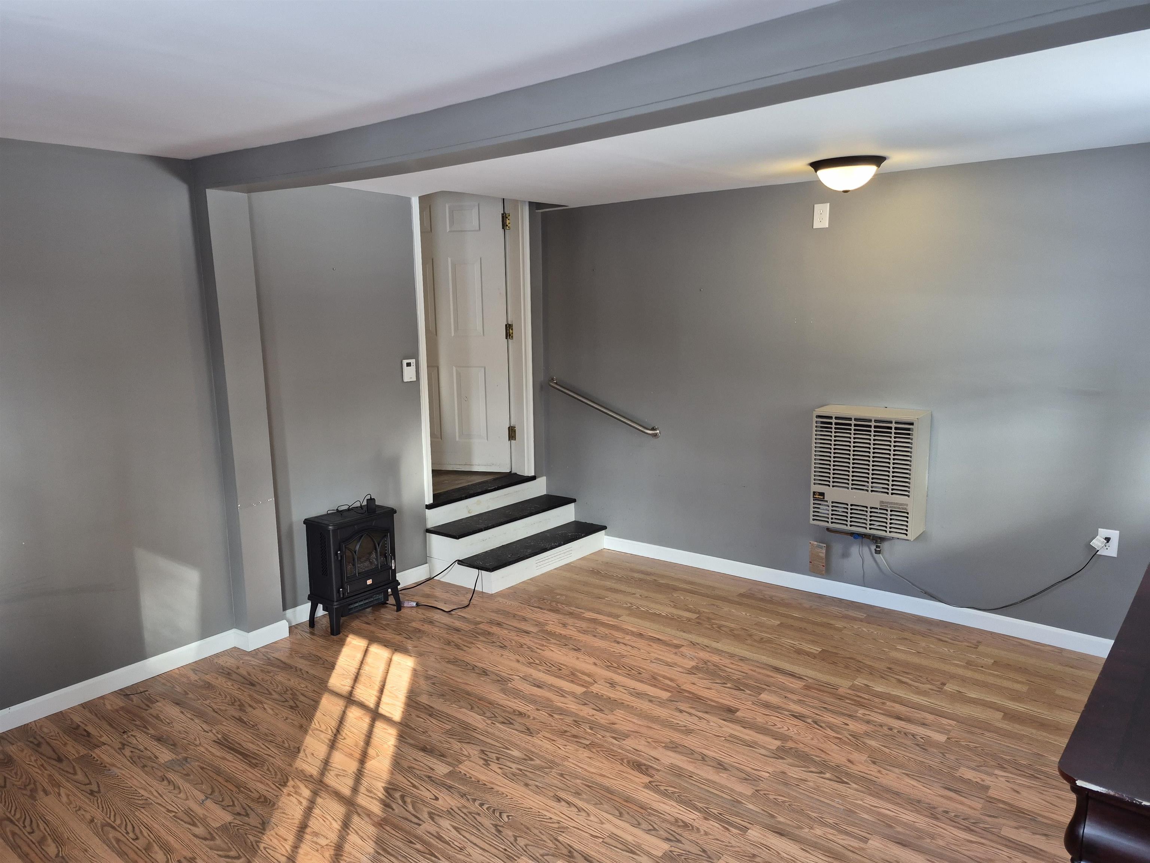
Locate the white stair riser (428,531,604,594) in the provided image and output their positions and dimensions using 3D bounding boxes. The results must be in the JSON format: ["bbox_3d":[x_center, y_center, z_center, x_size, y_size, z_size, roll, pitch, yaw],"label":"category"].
[{"bbox_3d":[-0.339,0.780,4.957,0.530,0.136,1.055,7,12,40],"label":"white stair riser"}]

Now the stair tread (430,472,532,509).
[{"bbox_3d":[-0.659,0.389,5.096,0.177,0.027,1.003,6,11,38],"label":"stair tread"}]

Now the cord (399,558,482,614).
[{"bbox_3d":[-0.792,0.876,4.407,0.491,0.161,0.403,6,11,38],"label":"cord"}]

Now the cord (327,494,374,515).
[{"bbox_3d":[-1.182,0.386,4.034,0.185,0.101,0.172,6,11,38],"label":"cord"}]

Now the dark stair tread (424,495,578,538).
[{"bbox_3d":[-0.453,0.548,5.034,0.275,0.024,1.080,6,11,38],"label":"dark stair tread"}]

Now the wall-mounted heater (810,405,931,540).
[{"bbox_3d":[1.511,0.198,3.928,0.510,0.605,0.235,6,11,38],"label":"wall-mounted heater"}]

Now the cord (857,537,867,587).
[{"bbox_3d":[1.541,0.712,4.116,0.042,0.277,0.030,6,12,38],"label":"cord"}]

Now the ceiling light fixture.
[{"bbox_3d":[1.254,-1.170,3.526,0.333,0.133,0.333,6,12,38],"label":"ceiling light fixture"}]

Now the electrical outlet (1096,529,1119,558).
[{"bbox_3d":[2.385,0.500,3.418,0.075,0.118,0.008,6,11,38],"label":"electrical outlet"}]

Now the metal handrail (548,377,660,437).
[{"bbox_3d":[0.169,-0.163,5.015,0.915,0.072,0.075,29,25,31],"label":"metal handrail"}]

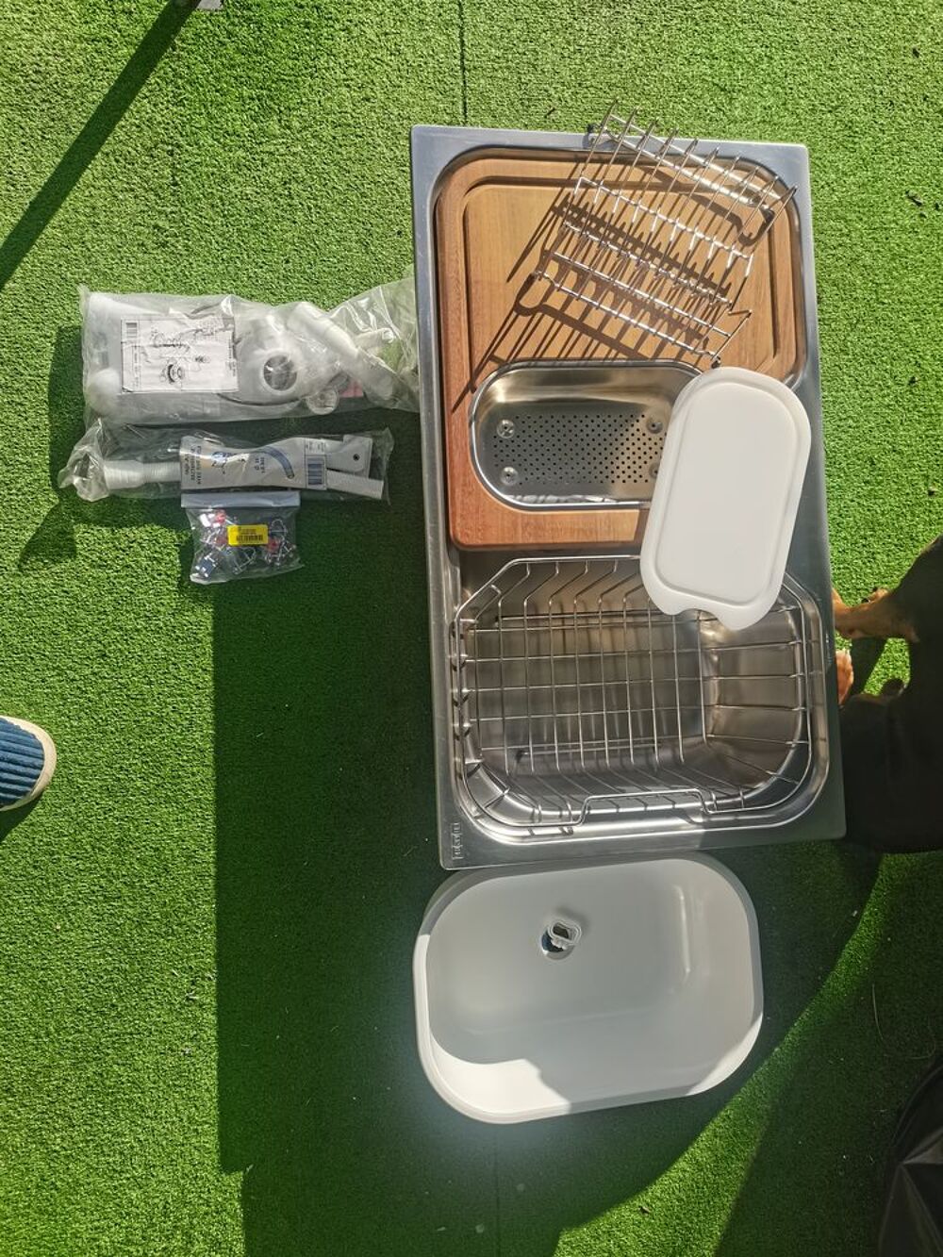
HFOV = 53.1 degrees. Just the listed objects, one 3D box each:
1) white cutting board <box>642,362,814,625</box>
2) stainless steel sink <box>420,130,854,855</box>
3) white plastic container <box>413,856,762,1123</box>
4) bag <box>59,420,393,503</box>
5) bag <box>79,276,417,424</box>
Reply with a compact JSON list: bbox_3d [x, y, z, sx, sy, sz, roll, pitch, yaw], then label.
[{"bbox_3d":[0.306,-0.158,1.135,0.180,0.014,0.310,13,86,-9],"label":"white cutting board"},{"bbox_3d":[0.179,-0.159,1.221,0.500,0.195,0.860,-2,88,-10],"label":"stainless steel sink"},{"bbox_3d":[0.135,0.433,1.213,0.434,0.150,0.297,-4,88,-10],"label":"white plastic container"},{"bbox_3d":[-0.308,-0.213,1.210,0.417,0.055,0.109,0,88,-10],"label":"bag"},{"bbox_3d":[-0.280,-0.365,1.218,0.428,0.065,0.204,-1,88,-10],"label":"bag"}]

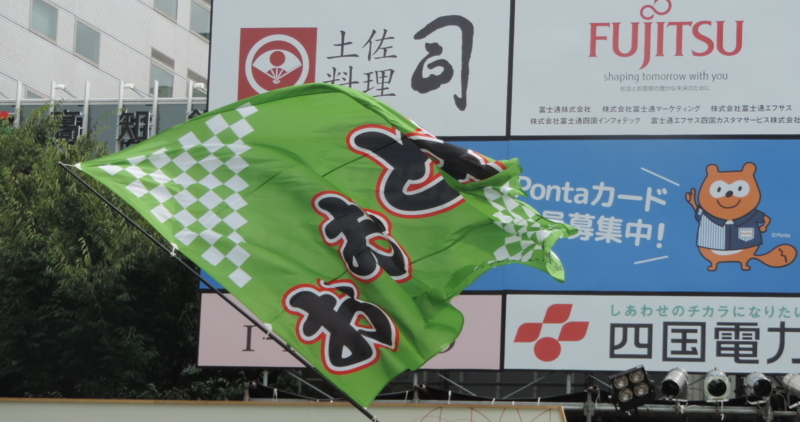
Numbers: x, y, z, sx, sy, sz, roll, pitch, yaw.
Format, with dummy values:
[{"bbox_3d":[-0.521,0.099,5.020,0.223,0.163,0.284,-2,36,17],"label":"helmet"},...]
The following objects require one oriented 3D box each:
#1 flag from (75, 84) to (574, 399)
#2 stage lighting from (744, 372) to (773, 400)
[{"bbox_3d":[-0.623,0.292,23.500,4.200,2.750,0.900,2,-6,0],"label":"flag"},{"bbox_3d":[3.490,1.699,27.000,0.250,0.260,0.320,3,10,-9],"label":"stage lighting"}]

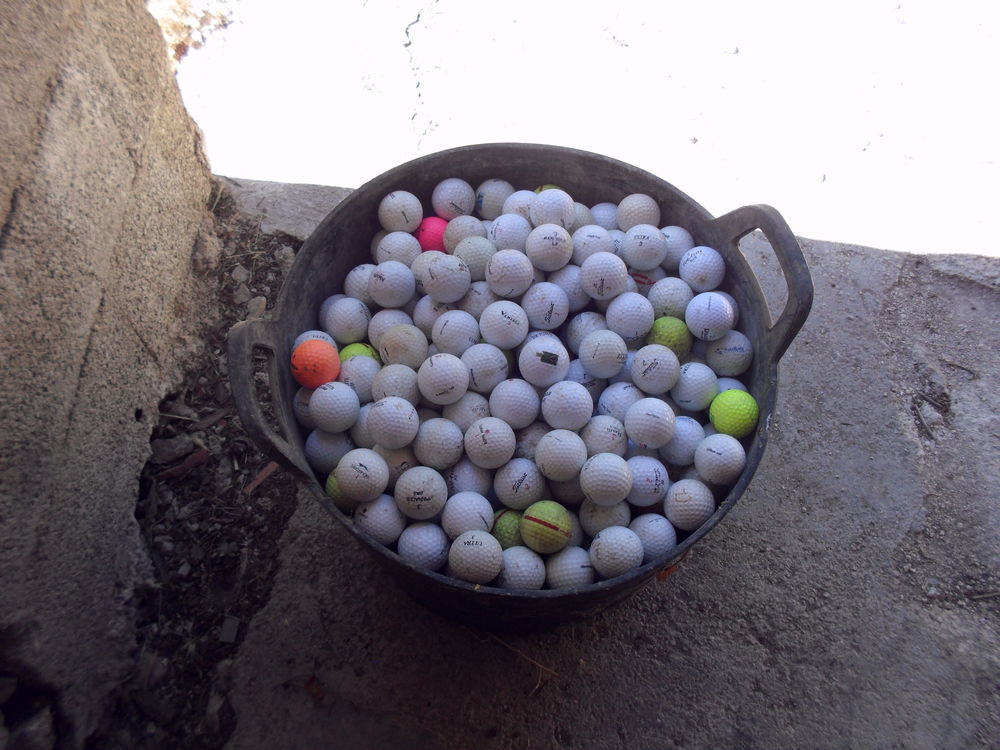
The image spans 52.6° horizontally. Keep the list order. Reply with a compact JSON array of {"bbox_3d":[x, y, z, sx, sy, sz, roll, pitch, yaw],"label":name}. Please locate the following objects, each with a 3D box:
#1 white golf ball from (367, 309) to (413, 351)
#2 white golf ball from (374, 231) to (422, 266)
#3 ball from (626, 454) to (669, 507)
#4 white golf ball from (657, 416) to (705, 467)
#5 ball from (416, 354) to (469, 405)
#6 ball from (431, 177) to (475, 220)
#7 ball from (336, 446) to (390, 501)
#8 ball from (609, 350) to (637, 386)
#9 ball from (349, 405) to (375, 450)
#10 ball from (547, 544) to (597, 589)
[{"bbox_3d":[-0.101,-0.039,0.939,0.043,0.043,0.043,2,64,-3],"label":"white golf ball"},{"bbox_3d":[-0.095,-0.114,0.953,0.043,0.043,0.043,0,59,0],"label":"white golf ball"},{"bbox_3d":[0.122,0.090,0.861,0.043,0.043,0.043,1,64,-2],"label":"ball"},{"bbox_3d":[0.159,0.058,0.887,0.043,0.043,0.043,1,62,-1],"label":"white golf ball"},{"bbox_3d":[-0.047,0.003,0.844,0.043,0.043,0.043,1,62,-1],"label":"ball"},{"bbox_3d":[-0.045,-0.173,0.999,0.043,0.043,0.043,0,65,-5],"label":"ball"},{"bbox_3d":[-0.112,0.082,0.828,0.043,0.043,0.043,0,65,-5],"label":"ball"},{"bbox_3d":[0.121,0.000,0.936,0.043,0.043,0.043,2,64,-4],"label":"ball"},{"bbox_3d":[-0.111,0.046,0.890,0.043,0.043,0.043,0,65,-5],"label":"ball"},{"bbox_3d":[0.060,0.167,0.856,0.043,0.043,0.043,1,65,-3],"label":"ball"}]

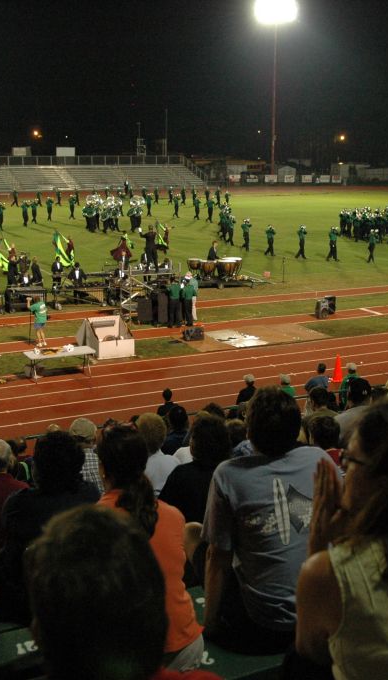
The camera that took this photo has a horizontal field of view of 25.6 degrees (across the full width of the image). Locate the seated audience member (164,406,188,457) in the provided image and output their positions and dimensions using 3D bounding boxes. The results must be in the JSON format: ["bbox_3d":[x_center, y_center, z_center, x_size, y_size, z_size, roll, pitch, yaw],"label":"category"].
[{"bbox_3d":[-0.245,1.274,9.034,0.470,1.270,0.750,-6,14,-24],"label":"seated audience member"}]

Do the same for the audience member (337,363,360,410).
[{"bbox_3d":[3.536,1.362,19.481,0.520,1.730,0.380,-6,15,-25],"label":"audience member"}]

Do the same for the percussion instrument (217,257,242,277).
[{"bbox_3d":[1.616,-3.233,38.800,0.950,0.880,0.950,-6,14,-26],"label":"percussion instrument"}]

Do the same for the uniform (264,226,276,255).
[{"bbox_3d":[4.249,-5.524,47.153,0.520,1.700,0.580,11,17,41],"label":"uniform"}]

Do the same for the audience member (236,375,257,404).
[{"bbox_3d":[1.176,1.582,18.490,0.520,1.730,0.380,-6,15,-25],"label":"audience member"}]

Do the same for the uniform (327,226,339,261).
[{"bbox_3d":[7.362,-5.078,45.105,0.550,1.750,0.500,-6,14,-24],"label":"uniform"}]

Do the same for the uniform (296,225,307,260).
[{"bbox_3d":[5.813,-5.260,45.889,0.520,1.750,0.500,-6,14,-24],"label":"uniform"}]

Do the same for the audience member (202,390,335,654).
[{"bbox_3d":[0.205,0.800,3.128,0.520,1.364,0.750,-6,15,-25],"label":"audience member"}]

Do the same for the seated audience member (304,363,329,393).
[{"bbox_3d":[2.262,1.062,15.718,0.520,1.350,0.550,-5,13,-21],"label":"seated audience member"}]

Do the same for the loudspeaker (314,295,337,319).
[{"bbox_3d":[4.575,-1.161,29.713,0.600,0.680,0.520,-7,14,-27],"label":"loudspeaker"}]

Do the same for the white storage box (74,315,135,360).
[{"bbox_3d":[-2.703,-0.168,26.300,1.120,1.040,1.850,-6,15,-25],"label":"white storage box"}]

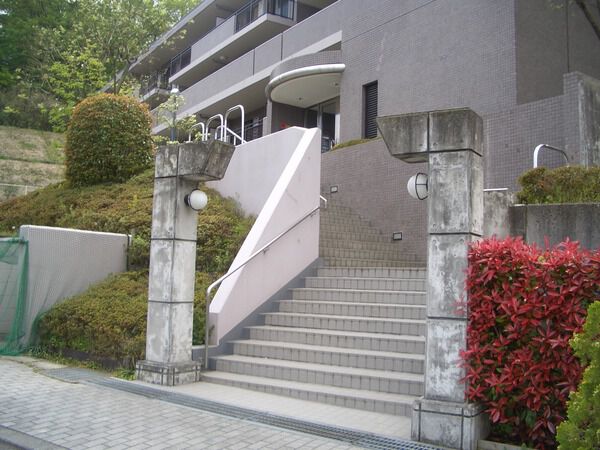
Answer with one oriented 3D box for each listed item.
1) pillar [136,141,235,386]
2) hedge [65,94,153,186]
[{"bbox_3d":[-1.182,0.405,6.391,0.867,2.476,0.471,-1,-5,33],"label":"pillar"},{"bbox_3d":[-3.980,-1.757,12.600,1.800,2.000,1.750,3,-5,-18],"label":"hedge"}]

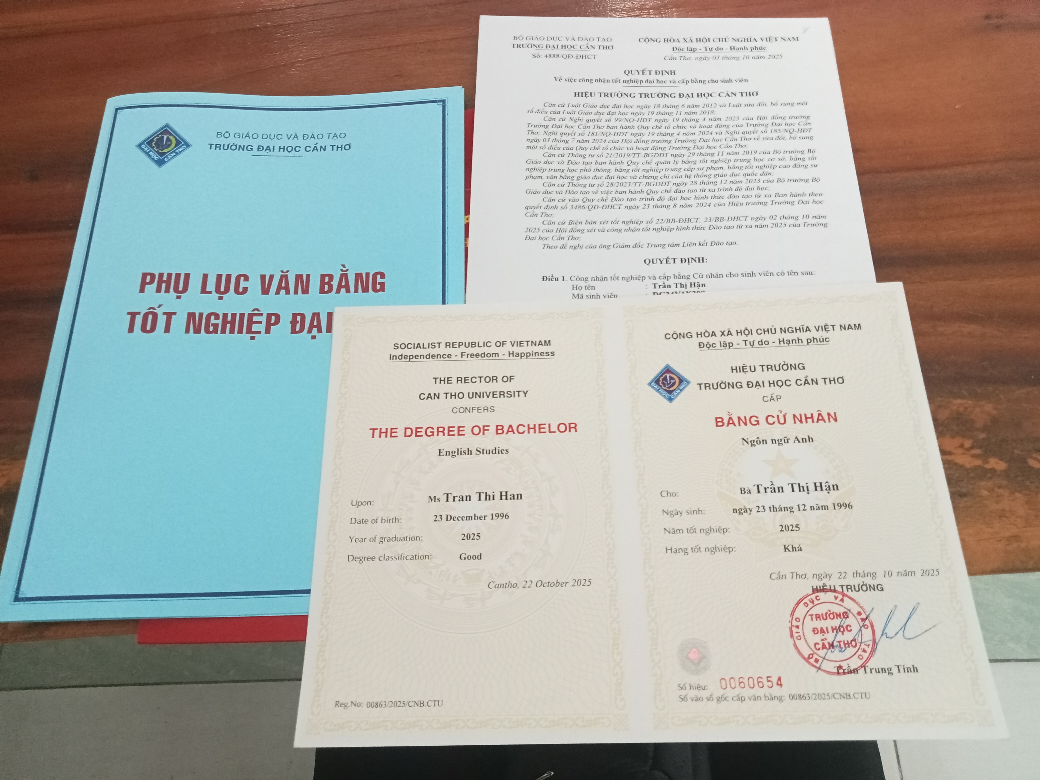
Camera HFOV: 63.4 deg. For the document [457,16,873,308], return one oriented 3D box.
[{"bbox_3d":[0.078,-0.090,0.447,0.210,0.004,0.297,1,66,1],"label":"document"}]

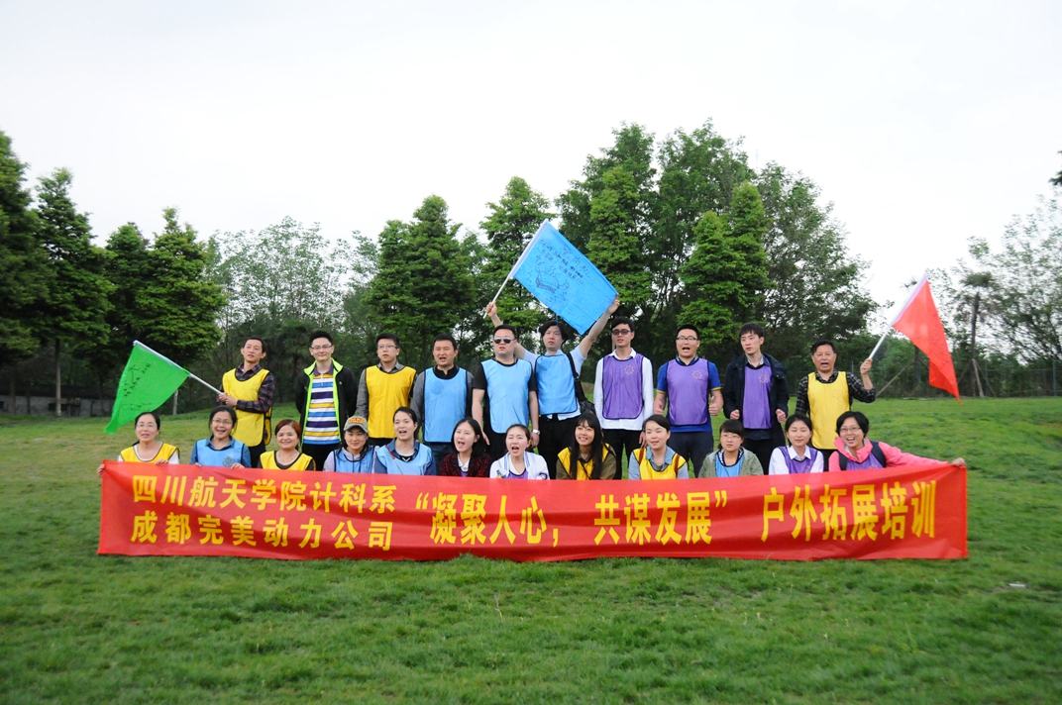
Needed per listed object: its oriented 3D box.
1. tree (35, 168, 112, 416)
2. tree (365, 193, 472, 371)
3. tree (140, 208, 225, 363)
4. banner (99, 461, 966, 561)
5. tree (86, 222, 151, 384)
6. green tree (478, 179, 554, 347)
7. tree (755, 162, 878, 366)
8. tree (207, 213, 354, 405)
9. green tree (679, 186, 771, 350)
[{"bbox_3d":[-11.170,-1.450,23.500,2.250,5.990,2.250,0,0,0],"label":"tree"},{"bbox_3d":[-2.850,-1.340,25.000,2.930,5.450,2.930,0,0,0],"label":"tree"},{"bbox_3d":[-8.570,-1.030,24.000,2.100,5.060,2.100,0,0,0],"label":"tree"},{"bbox_3d":[0.014,1.153,7.050,6.300,0.700,0.220,0,0,0],"label":"banner"},{"bbox_3d":[-10.980,-0.940,26.000,1.850,5.090,1.850,0,0,0],"label":"tree"},{"bbox_3d":[-0.290,-1.580,25.000,2.140,5.880,2.140,0,0,0],"label":"green tree"},{"bbox_3d":[8.260,-2.110,29.000,4.140,7.090,4.140,0,0,0],"label":"tree"},{"bbox_3d":[-7.980,-1.370,31.000,4.860,5.940,4.860,0,0,0],"label":"tree"},{"bbox_3d":[4.780,-1.410,24.000,2.400,5.380,2.400,0,0,0],"label":"green tree"}]

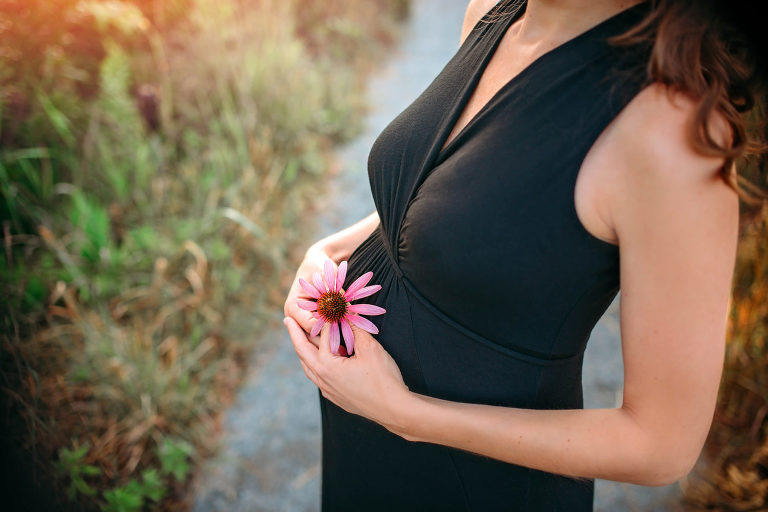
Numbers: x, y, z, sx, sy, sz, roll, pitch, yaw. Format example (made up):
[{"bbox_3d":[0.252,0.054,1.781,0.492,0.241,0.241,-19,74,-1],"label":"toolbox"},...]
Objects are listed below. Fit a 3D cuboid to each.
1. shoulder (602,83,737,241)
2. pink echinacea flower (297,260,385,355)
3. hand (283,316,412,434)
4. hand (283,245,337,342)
[{"bbox_3d":[0.251,-0.083,0.660,0.110,0.140,0.105,-9,27,-18],"label":"shoulder"},{"bbox_3d":[-0.045,0.053,0.775,0.092,0.092,0.035,0,-7,18],"label":"pink echinacea flower"},{"bbox_3d":[-0.033,0.121,0.790,0.160,0.080,0.060,39,16,17],"label":"hand"},{"bbox_3d":[-0.076,0.044,0.830,0.060,0.080,0.115,16,57,-12],"label":"hand"}]

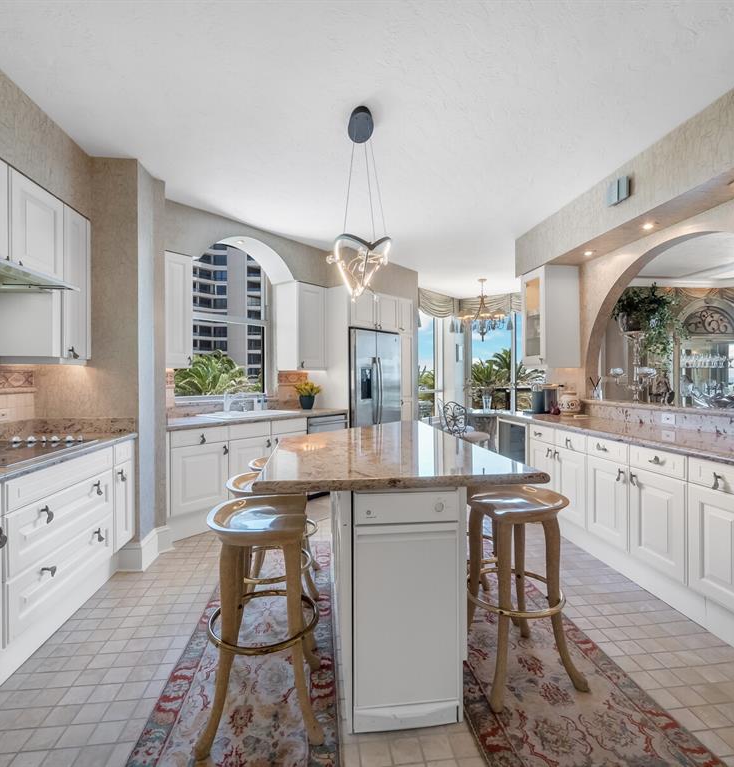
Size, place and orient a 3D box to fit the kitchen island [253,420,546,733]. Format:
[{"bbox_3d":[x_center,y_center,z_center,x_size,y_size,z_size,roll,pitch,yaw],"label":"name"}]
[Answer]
[{"bbox_3d":[0.020,0.780,2.388,1.030,0.920,1.900,0,0,-7],"label":"kitchen island"}]

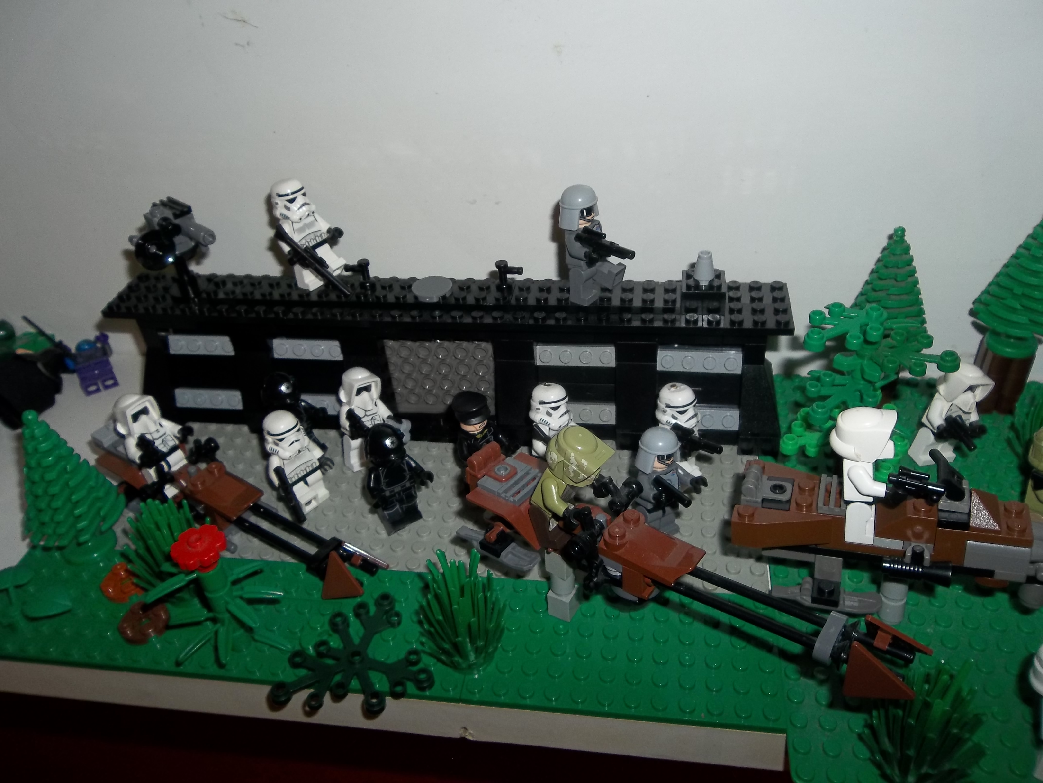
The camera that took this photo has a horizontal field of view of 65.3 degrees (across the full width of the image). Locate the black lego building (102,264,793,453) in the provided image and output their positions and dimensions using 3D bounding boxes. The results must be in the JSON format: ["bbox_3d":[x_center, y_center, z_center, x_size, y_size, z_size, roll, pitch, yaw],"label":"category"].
[{"bbox_3d":[-0.033,-0.014,0.340,0.272,0.069,0.033,2,37,9],"label":"black lego building"}]

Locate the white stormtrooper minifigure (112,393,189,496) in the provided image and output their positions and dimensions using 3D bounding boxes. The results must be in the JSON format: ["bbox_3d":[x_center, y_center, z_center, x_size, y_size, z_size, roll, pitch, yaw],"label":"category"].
[{"bbox_3d":[-0.145,0.021,0.325,0.019,0.042,0.025,5,33,43],"label":"white stormtrooper minifigure"}]

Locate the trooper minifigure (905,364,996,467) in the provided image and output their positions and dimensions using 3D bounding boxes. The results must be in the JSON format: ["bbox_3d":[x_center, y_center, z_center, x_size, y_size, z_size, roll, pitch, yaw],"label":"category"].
[{"bbox_3d":[0.161,0.009,0.303,0.023,0.042,0.017,-6,35,-16],"label":"trooper minifigure"}]

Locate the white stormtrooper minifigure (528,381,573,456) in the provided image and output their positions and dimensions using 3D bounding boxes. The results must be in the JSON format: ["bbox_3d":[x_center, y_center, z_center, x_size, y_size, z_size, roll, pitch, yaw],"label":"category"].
[{"bbox_3d":[0.012,0.018,0.312,0.016,0.041,0.023,24,43,39],"label":"white stormtrooper minifigure"}]

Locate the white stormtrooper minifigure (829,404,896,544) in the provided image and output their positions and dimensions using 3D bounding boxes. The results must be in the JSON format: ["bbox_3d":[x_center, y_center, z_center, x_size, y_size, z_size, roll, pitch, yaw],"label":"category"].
[{"bbox_3d":[0.100,0.023,0.236,0.020,0.043,0.024,5,36,25],"label":"white stormtrooper minifigure"}]

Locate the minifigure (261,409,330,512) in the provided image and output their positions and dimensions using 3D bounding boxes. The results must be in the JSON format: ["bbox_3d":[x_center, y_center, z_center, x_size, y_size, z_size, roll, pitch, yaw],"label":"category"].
[{"bbox_3d":[-0.086,0.027,0.309,0.018,0.043,0.024,18,38,36],"label":"minifigure"}]

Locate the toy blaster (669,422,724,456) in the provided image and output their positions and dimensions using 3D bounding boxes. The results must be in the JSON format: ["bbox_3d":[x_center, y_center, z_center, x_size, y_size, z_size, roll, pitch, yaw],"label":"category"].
[{"bbox_3d":[0.064,0.019,0.300,0.024,0.012,0.006,30,48,30],"label":"toy blaster"}]

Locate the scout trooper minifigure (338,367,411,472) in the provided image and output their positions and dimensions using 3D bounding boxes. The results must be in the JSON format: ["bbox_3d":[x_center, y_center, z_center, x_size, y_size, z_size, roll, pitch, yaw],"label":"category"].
[{"bbox_3d":[-0.063,0.010,0.330,0.024,0.043,0.019,-30,41,-33],"label":"scout trooper minifigure"}]

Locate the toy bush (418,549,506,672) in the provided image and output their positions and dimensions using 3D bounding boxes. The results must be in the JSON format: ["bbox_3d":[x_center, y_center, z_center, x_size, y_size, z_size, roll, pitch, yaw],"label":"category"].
[{"bbox_3d":[-0.018,0.068,0.251,0.026,0.039,0.026,2,36,9],"label":"toy bush"}]

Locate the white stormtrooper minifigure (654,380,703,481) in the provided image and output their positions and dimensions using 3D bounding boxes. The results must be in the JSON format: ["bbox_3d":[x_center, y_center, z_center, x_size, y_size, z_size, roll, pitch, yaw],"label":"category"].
[{"bbox_3d":[0.060,0.015,0.307,0.024,0.043,0.018,-11,36,-8],"label":"white stormtrooper minifigure"}]

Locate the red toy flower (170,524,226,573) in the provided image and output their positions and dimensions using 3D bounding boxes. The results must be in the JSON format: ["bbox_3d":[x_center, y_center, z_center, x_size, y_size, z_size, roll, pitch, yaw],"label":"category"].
[{"bbox_3d":[-0.100,0.050,0.253,0.017,0.009,0.017,2,37,9],"label":"red toy flower"}]

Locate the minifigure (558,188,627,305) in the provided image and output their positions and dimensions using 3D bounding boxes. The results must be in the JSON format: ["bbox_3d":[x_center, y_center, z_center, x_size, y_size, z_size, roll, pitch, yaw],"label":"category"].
[{"bbox_3d":[0.026,-0.053,0.300,0.020,0.041,0.023,16,40,35],"label":"minifigure"}]

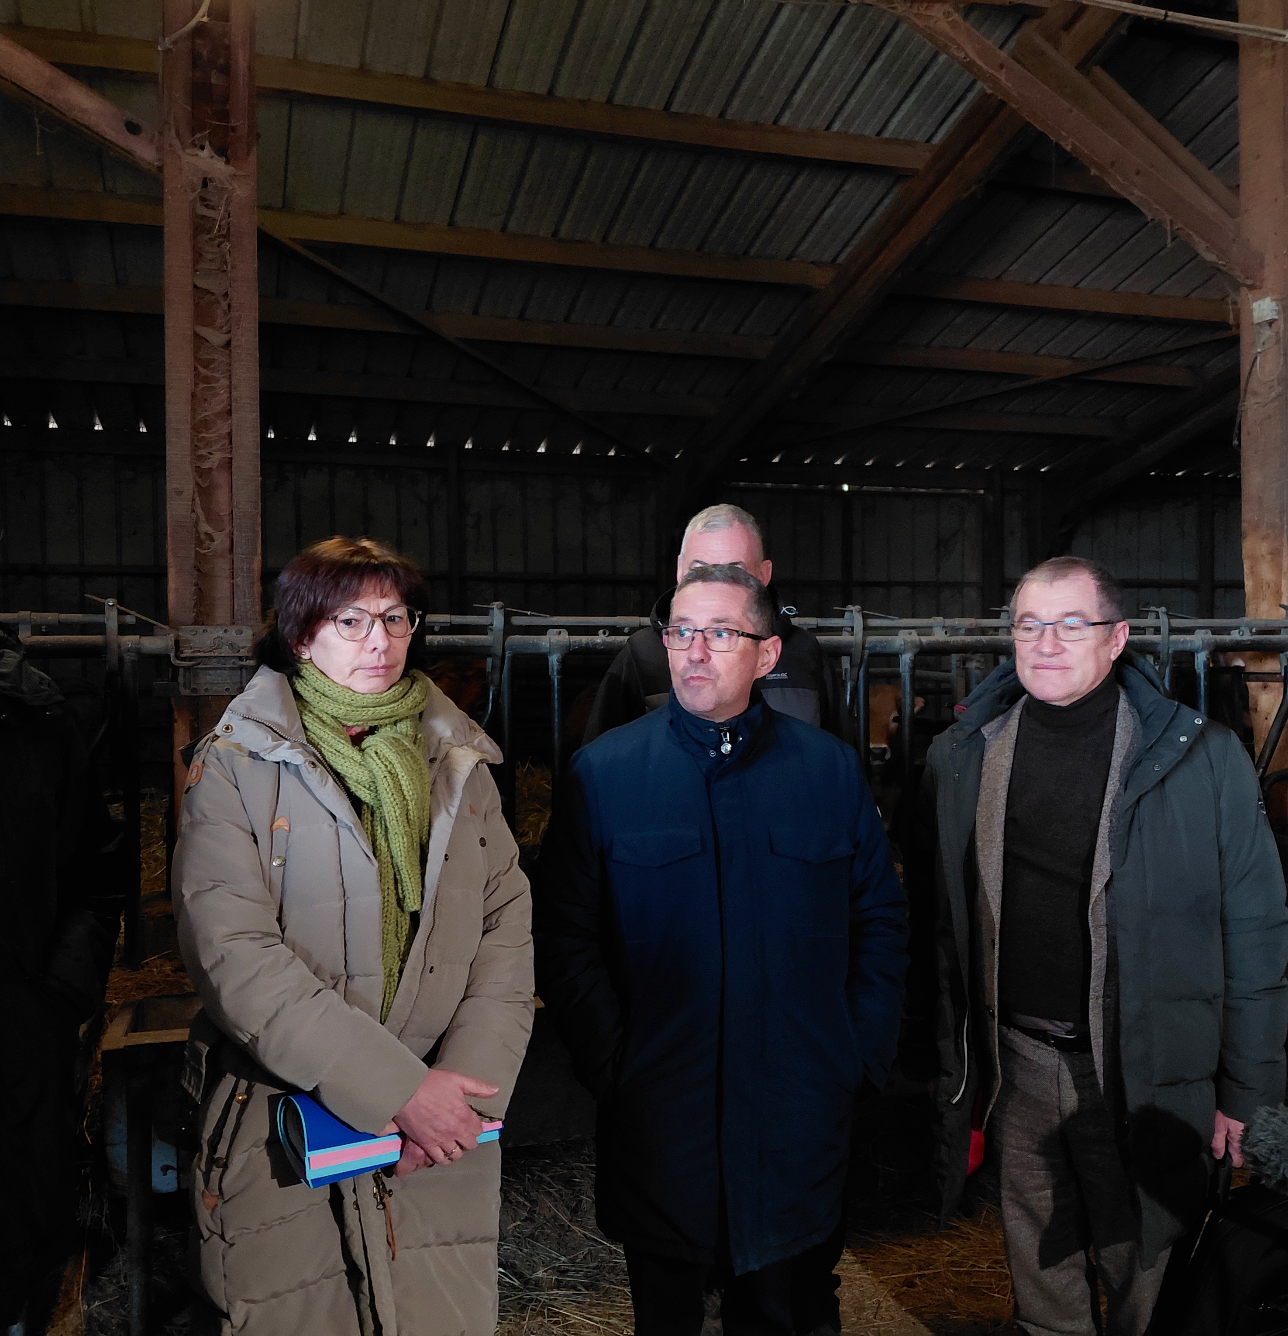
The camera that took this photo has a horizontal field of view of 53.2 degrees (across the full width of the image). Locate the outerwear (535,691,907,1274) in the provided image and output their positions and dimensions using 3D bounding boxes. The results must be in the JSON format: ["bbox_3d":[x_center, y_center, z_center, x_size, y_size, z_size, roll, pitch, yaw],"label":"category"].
[{"bbox_3d":[0.118,0.465,2.000,0.580,0.880,0.350,-1,0,-2],"label":"outerwear"}]

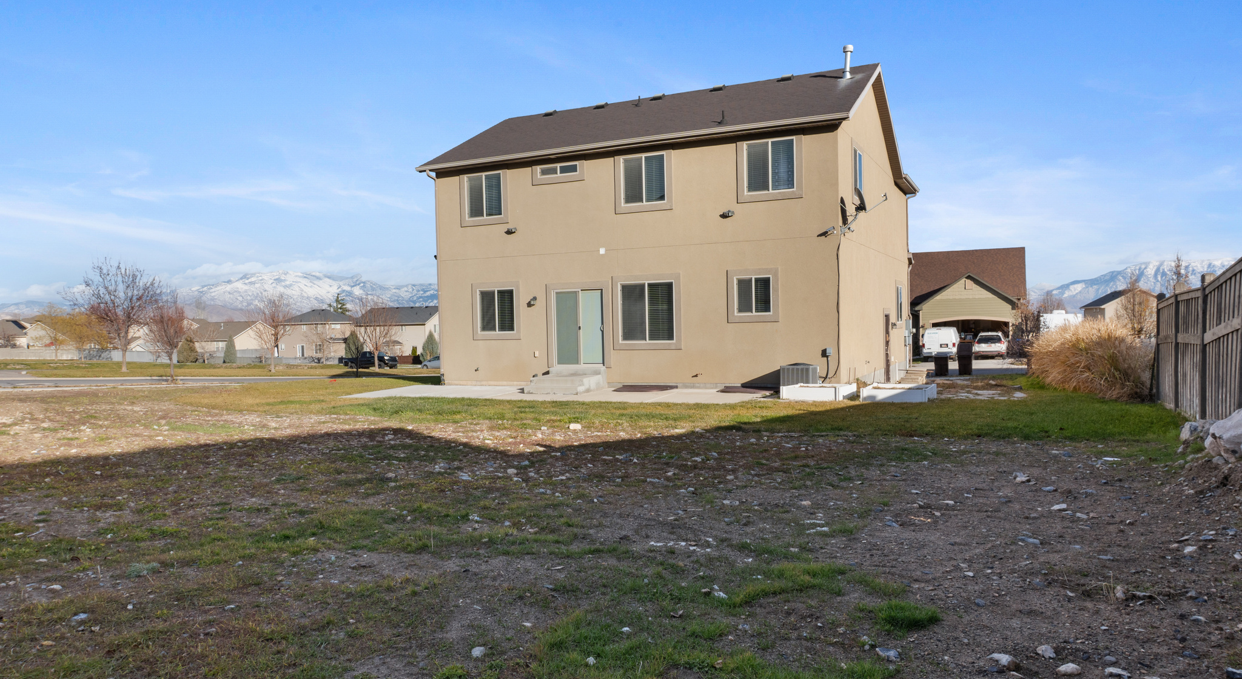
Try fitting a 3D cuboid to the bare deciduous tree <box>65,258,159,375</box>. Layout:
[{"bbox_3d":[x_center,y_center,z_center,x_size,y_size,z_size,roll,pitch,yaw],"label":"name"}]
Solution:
[{"bbox_3d":[-32.081,-1.558,52.409,5.400,7.100,5.300,-2,2,-31],"label":"bare deciduous tree"}]

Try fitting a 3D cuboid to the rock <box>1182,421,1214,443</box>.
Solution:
[{"bbox_3d":[6.833,1.092,9.800,0.340,0.250,0.300,0,2,35],"label":"rock"}]

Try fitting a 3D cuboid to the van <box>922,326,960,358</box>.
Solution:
[{"bbox_3d":[20.681,0.249,53.284,2.020,2.100,5.500,-1,2,24],"label":"van"}]

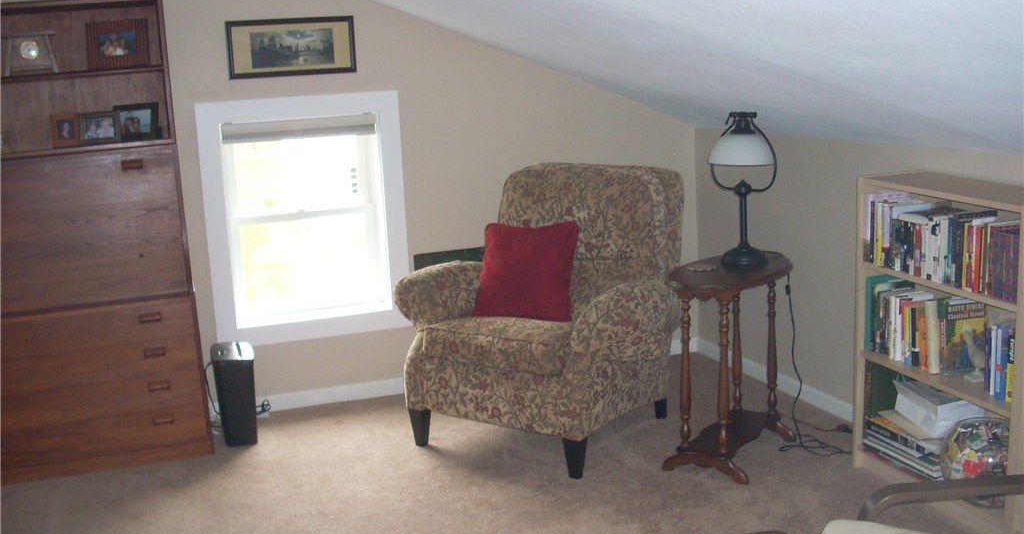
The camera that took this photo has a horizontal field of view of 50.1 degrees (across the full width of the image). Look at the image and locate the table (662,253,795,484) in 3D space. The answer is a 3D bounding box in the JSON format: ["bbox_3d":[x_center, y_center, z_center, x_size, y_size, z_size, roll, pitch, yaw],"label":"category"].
[{"bbox_3d":[0.819,0.356,4.080,0.380,0.725,0.603,6,14,36],"label":"table"}]

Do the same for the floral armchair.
[{"bbox_3d":[0.145,0.146,4.423,0.920,1.061,0.920,5,14,34],"label":"floral armchair"}]

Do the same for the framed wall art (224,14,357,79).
[{"bbox_3d":[-0.925,-0.924,4.614,0.532,0.235,0.026,-7,12,-19],"label":"framed wall art"}]

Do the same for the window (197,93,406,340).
[{"bbox_3d":[-0.893,-0.215,4.769,0.858,1.040,0.094,-7,12,-19],"label":"window"}]

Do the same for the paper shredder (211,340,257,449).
[{"bbox_3d":[-1.153,0.534,4.562,0.172,0.364,0.291,-7,12,-19],"label":"paper shredder"}]

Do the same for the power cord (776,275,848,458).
[{"bbox_3d":[1.132,0.363,4.136,0.239,0.655,0.239,-7,12,-19],"label":"power cord"}]

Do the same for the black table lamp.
[{"bbox_3d":[0.836,-0.279,3.976,0.234,0.559,0.229,-3,11,1],"label":"black table lamp"}]

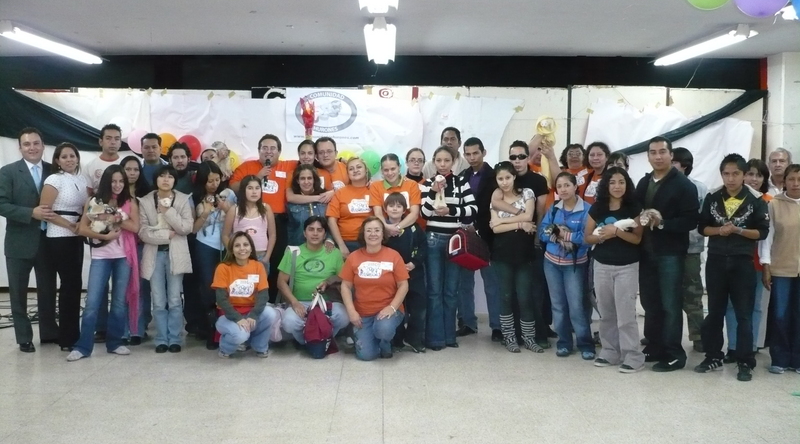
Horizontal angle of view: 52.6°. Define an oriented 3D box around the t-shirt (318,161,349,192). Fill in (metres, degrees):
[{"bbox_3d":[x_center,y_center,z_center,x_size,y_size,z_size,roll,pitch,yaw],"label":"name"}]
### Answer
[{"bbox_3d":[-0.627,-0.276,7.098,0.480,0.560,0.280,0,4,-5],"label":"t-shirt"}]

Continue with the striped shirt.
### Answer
[{"bbox_3d":[0.393,-0.146,6.556,0.460,0.510,0.330,0,4,2],"label":"striped shirt"}]

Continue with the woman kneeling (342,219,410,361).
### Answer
[{"bbox_3d":[-0.204,0.502,6.478,0.540,1.100,0.680,0,4,-3],"label":"woman kneeling"}]

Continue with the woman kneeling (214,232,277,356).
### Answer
[{"bbox_3d":[-1.262,0.572,6.608,0.510,0.980,0.630,-1,4,-8],"label":"woman kneeling"}]

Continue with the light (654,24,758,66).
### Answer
[{"bbox_3d":[3.076,-1.808,8.335,0.270,0.140,2.380,0,4,-1],"label":"light"}]

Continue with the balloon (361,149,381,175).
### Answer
[{"bbox_3d":[-0.324,-0.626,8.728,0.220,0.270,0.220,0,4,0],"label":"balloon"}]

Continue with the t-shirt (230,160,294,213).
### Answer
[{"bbox_3d":[-1.198,-0.292,7.047,0.570,0.500,0.310,0,4,-6],"label":"t-shirt"}]

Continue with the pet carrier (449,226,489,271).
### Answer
[{"bbox_3d":[0.549,0.204,6.481,0.190,0.250,0.310,-24,-34,35],"label":"pet carrier"}]

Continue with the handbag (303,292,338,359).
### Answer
[{"bbox_3d":[-0.625,0.814,6.362,0.260,0.480,0.250,-1,5,-14],"label":"handbag"}]

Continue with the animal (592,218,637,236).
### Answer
[{"bbox_3d":[1.566,0.040,5.891,0.330,0.125,0.110,1,5,14],"label":"animal"}]

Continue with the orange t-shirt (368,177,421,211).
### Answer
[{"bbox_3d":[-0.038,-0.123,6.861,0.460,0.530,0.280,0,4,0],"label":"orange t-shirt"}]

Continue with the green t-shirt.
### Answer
[{"bbox_3d":[-0.742,0.447,6.629,0.530,0.550,0.320,0,4,-4],"label":"green t-shirt"}]

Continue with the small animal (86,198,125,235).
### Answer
[{"bbox_3d":[-2.230,-0.042,6.145,0.270,0.250,0.190,-2,5,-26],"label":"small animal"}]

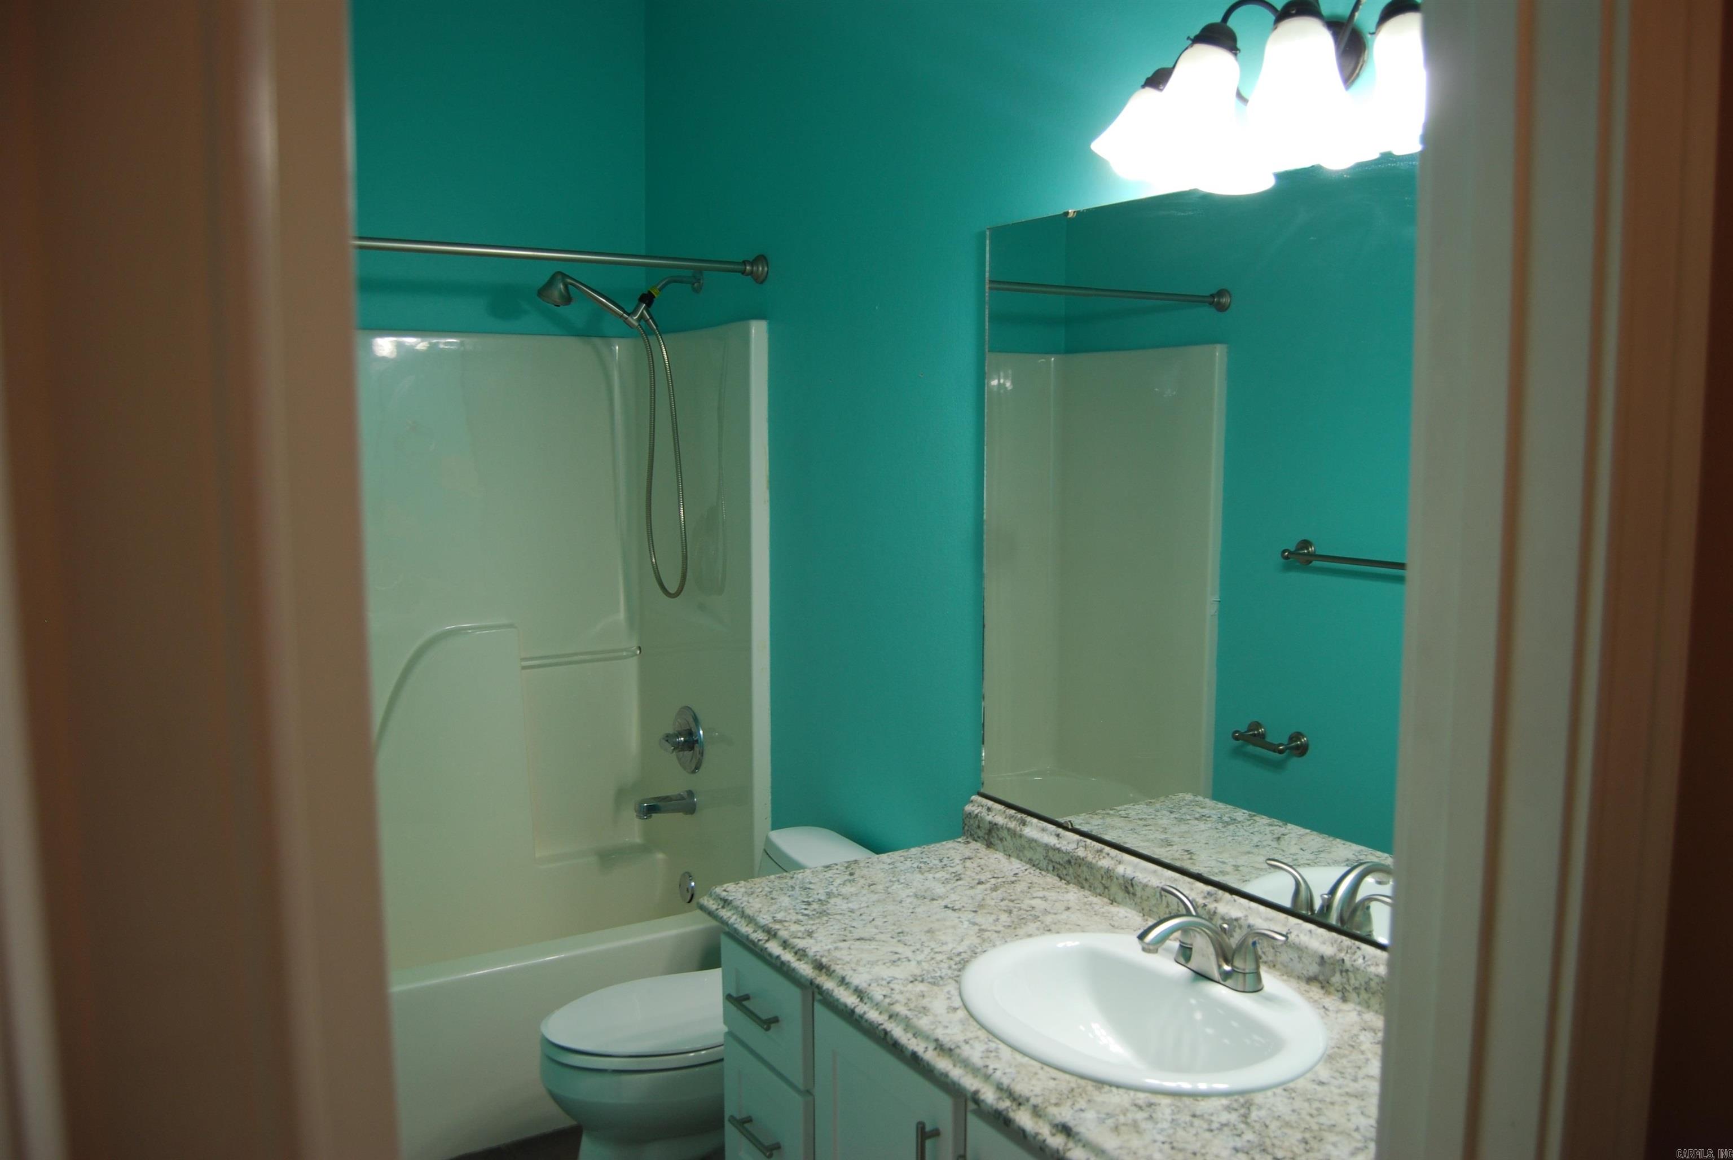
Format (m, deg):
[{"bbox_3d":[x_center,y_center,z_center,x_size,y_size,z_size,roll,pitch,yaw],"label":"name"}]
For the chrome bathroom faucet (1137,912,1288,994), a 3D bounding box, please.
[{"bbox_3d":[0.437,0.496,1.759,0.175,0.107,0.234,-4,8,-33],"label":"chrome bathroom faucet"}]

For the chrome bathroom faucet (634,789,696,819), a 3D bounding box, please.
[{"bbox_3d":[-0.519,0.588,3.363,0.155,0.063,0.060,-4,8,-33],"label":"chrome bathroom faucet"}]

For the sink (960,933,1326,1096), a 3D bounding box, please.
[{"bbox_3d":[0.350,0.641,1.730,0.449,0.182,0.502,-4,8,-33],"label":"sink"}]

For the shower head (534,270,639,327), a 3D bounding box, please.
[{"bbox_3d":[-0.667,-0.671,3.116,0.234,0.119,0.085,-4,8,-33],"label":"shower head"}]

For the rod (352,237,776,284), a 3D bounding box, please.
[{"bbox_3d":[-0.866,-0.659,2.571,1.520,0.066,0.066,-4,8,-33],"label":"rod"}]

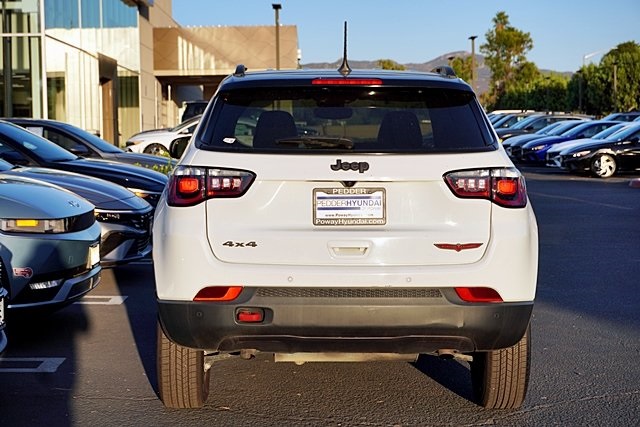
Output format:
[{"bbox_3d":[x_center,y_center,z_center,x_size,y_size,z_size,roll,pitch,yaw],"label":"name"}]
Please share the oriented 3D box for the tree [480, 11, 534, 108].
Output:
[{"bbox_3d":[14.759,-10.858,105.107,4.273,10.231,4.273,0,4,0],"label":"tree"}]

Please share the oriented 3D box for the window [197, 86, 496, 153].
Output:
[{"bbox_3d":[0.113,-0.407,5.770,1.278,0.285,0.200,0,4,0],"label":"window"}]

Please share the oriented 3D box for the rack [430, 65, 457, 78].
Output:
[{"bbox_3d":[0.612,-0.720,6.947,0.070,0.100,1.550,0,4,0],"label":"rack"}]

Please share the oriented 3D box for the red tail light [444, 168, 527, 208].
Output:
[{"bbox_3d":[0.712,-0.107,5.717,0.386,0.180,0.230,0,4,0],"label":"red tail light"}]

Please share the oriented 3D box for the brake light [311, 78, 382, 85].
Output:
[{"bbox_3d":[0.119,-0.571,5.780,0.302,0.026,0.045,0,4,0],"label":"brake light"}]

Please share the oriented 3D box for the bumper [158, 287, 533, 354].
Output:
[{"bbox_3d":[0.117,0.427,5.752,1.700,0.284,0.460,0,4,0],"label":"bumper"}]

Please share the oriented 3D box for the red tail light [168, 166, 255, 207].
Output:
[{"bbox_3d":[-0.467,-0.111,5.717,0.401,0.180,0.230,0,4,0],"label":"red tail light"}]

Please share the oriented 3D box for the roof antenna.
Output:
[{"bbox_3d":[0.116,-0.746,6.060,0.066,0.243,0.170,0,4,0],"label":"roof antenna"}]

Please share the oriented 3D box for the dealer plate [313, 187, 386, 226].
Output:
[{"bbox_3d":[0.126,-0.028,5.630,0.310,0.160,0.022,0,4,0],"label":"dealer plate"}]

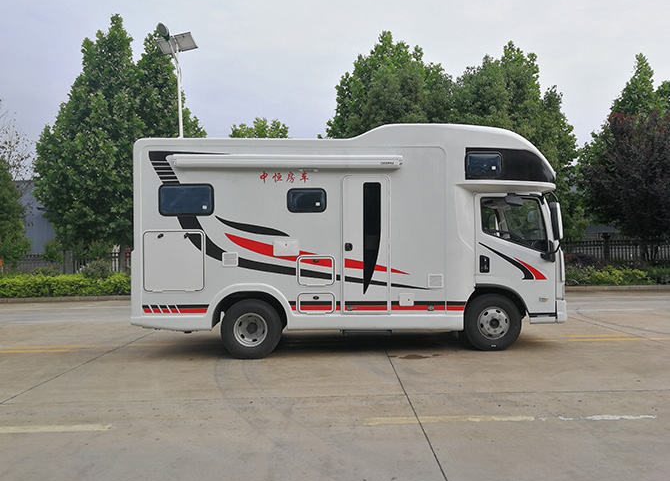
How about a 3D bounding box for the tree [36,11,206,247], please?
[{"bbox_3d":[-7.221,-2.794,17.600,5.500,9.100,4.800,-1,-1,0],"label":"tree"}]

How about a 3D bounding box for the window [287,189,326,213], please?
[{"bbox_3d":[-0.369,-0.521,6.890,0.530,0.325,0.050,0,-1,-2],"label":"window"}]

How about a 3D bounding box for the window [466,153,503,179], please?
[{"bbox_3d":[2.027,-1.017,7.090,0.490,0.320,0.050,0,-1,-7],"label":"window"}]

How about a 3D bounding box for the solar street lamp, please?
[{"bbox_3d":[-4.521,-2.195,15.300,1.150,7.850,1.200,-1,-1,11],"label":"solar street lamp"}]

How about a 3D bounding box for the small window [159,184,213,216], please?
[{"bbox_3d":[-1.944,-0.532,6.830,0.710,0.420,0.050,0,-1,-2],"label":"small window"}]

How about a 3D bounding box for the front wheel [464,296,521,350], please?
[{"bbox_3d":[2.224,1.153,7.430,0.800,0.800,0.220,-1,-1,-2],"label":"front wheel"}]

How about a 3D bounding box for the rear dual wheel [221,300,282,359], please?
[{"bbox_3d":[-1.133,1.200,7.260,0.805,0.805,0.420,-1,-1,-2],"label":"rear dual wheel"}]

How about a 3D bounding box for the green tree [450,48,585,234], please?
[{"bbox_3d":[6.423,-2.640,18.400,4.700,8.400,4.400,-1,-1,0],"label":"green tree"}]

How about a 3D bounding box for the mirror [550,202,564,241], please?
[{"bbox_3d":[3.030,-0.259,7.120,0.110,0.510,0.200,-4,-1,7],"label":"mirror"}]

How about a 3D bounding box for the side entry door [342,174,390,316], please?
[{"bbox_3d":[0.417,0.053,6.930,0.635,1.810,0.060,0,-1,-2],"label":"side entry door"}]

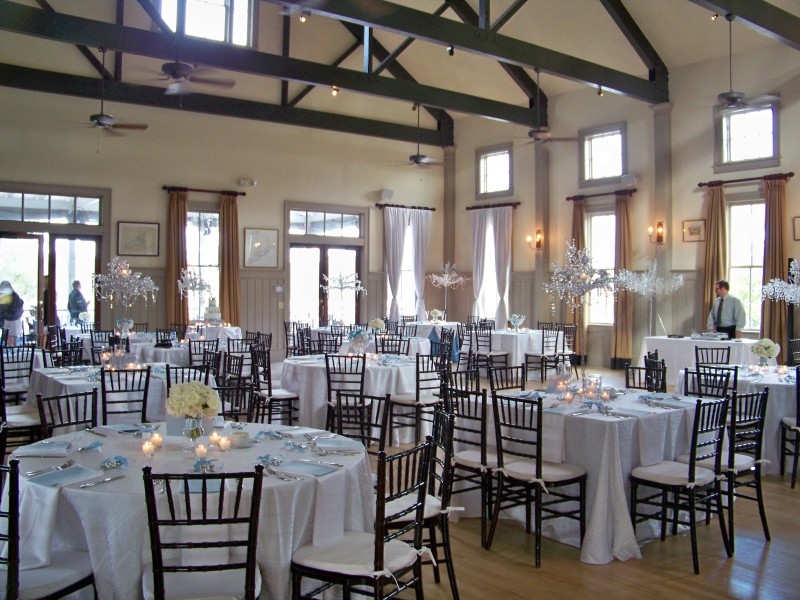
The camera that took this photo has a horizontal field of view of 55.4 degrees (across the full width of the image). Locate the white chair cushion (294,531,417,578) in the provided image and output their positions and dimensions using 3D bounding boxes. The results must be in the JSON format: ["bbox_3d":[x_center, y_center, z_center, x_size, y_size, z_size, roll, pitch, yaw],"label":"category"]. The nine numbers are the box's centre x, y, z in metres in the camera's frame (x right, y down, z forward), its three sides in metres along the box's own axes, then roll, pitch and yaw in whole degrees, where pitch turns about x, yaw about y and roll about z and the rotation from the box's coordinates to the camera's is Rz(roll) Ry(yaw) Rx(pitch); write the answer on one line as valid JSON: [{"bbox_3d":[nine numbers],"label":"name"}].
[{"bbox_3d":[-0.183,0.991,3.004,0.400,0.055,0.385,1,1,36],"label":"white chair cushion"}]

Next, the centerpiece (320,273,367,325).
[{"bbox_3d":[-0.989,0.016,13.231,0.788,1.030,0.788,0,1,0],"label":"centerpiece"}]

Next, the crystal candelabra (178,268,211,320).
[{"bbox_3d":[-2.776,0.074,10.302,0.444,0.990,0.444,-1,1,-38],"label":"crystal candelabra"}]

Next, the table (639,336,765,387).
[{"bbox_3d":[4.729,0.986,11.534,0.850,0.770,1.950,0,1,-38],"label":"table"}]

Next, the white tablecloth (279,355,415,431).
[{"bbox_3d":[-0.420,0.988,7.780,1.580,0.770,1.580,0,1,0],"label":"white tablecloth"}]

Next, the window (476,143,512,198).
[{"bbox_3d":[2.043,-2.772,16.520,0.120,1.130,1.090,-1,1,-40],"label":"window"}]

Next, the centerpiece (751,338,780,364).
[{"bbox_3d":[3.354,0.488,6.989,0.273,0.283,0.273,0,1,26],"label":"centerpiece"}]

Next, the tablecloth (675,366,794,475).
[{"bbox_3d":[3.131,1.016,6.585,1.434,0.768,1.434,-1,1,-38],"label":"tablecloth"}]

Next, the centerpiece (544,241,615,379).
[{"bbox_3d":[1.251,0.157,5.290,0.520,1.120,0.520,0,1,-38],"label":"centerpiece"}]

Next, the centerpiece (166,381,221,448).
[{"bbox_3d":[-0.942,0.532,3.480,0.245,0.310,0.245,-1,1,-40],"label":"centerpiece"}]

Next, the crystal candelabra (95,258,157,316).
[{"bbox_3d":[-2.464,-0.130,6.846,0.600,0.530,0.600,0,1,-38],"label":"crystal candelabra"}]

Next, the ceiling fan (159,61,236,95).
[{"bbox_3d":[-2.323,-2.360,7.908,1.313,0.283,1.313,-1,1,-38],"label":"ceiling fan"}]

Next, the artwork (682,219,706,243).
[{"bbox_3d":[5.002,-1.178,12.985,0.030,0.379,0.419,-1,1,-38],"label":"artwork"}]

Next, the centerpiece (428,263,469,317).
[{"bbox_3d":[1.075,-0.211,16.900,0.950,1.250,0.950,0,1,0],"label":"centerpiece"}]

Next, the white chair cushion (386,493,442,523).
[{"bbox_3d":[-0.015,0.991,3.636,0.389,0.051,0.389,0,1,-9],"label":"white chair cushion"}]

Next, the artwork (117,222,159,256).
[{"bbox_3d":[-4.475,-1.037,13.100,0.717,0.581,0.040,-1,1,-38],"label":"artwork"}]

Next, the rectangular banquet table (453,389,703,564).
[{"bbox_3d":[1.284,1.068,5.192,1.340,0.770,1.340,0,1,-38],"label":"rectangular banquet table"}]

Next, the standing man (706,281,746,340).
[{"bbox_3d":[5.108,0.522,11.906,0.400,1.680,0.560,-1,1,-41],"label":"standing man"}]

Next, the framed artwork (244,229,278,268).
[{"bbox_3d":[-2.702,-1.010,14.900,0.750,0.760,0.040,-1,1,-40],"label":"framed artwork"}]

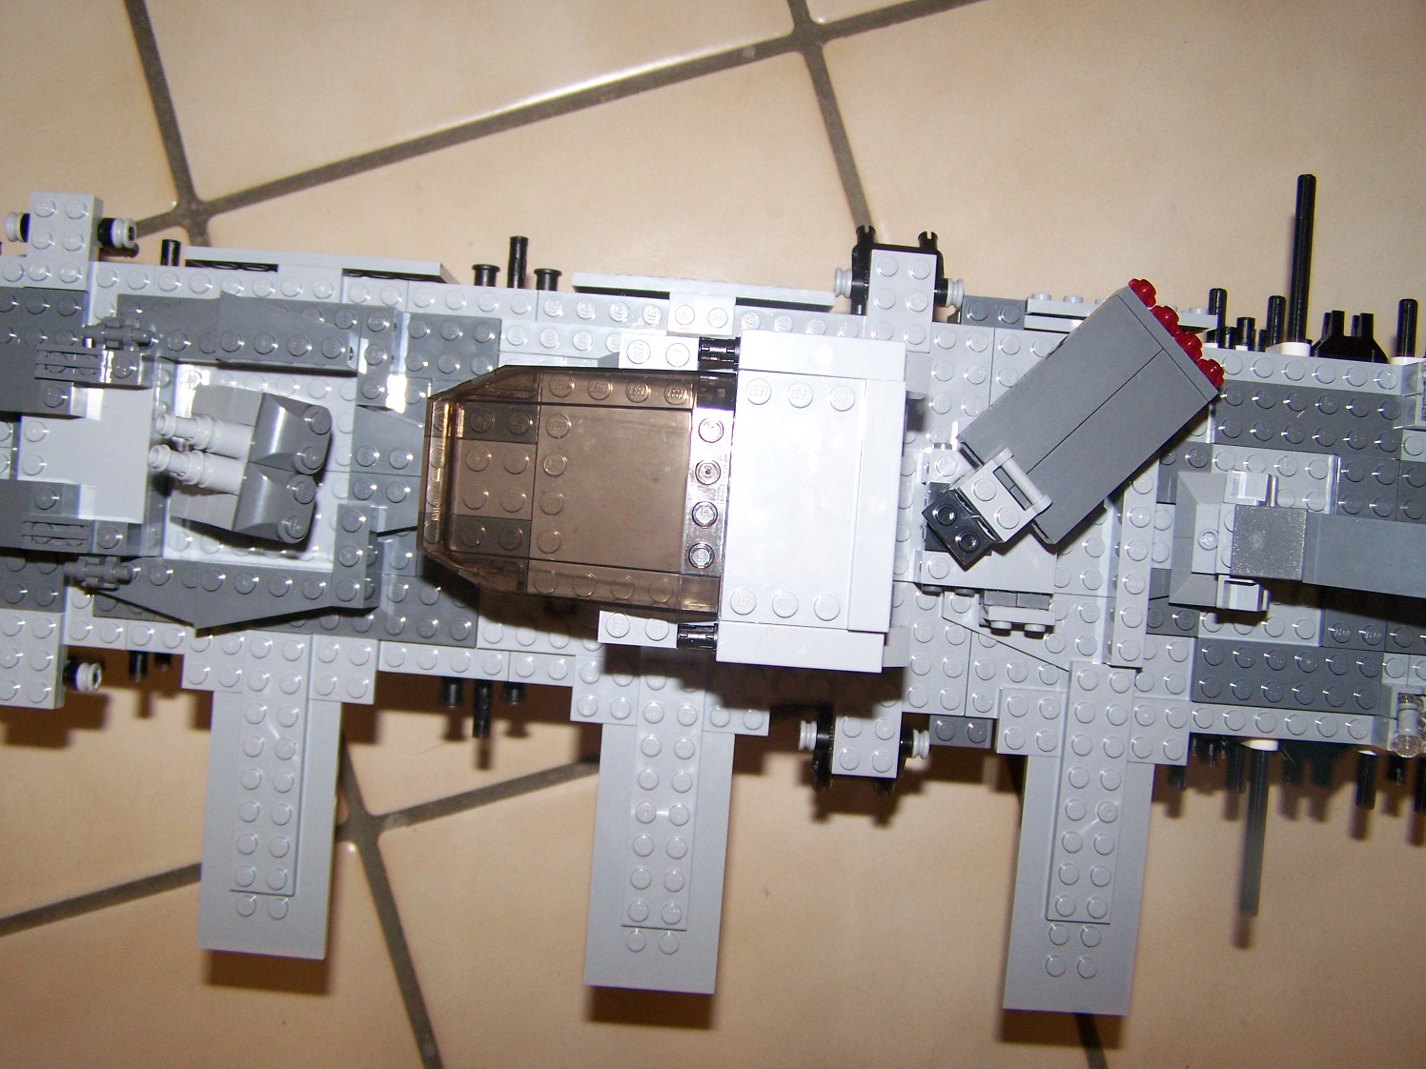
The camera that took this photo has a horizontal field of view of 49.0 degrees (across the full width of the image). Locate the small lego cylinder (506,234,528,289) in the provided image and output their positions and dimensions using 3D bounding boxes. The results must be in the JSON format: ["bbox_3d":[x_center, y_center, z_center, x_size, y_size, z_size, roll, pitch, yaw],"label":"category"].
[{"bbox_3d":[-0.049,-0.067,0.391,0.005,0.005,0.015,4,91,1],"label":"small lego cylinder"}]

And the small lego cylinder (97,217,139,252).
[{"bbox_3d":[-0.149,-0.075,0.391,0.009,0.007,0.007,4,91,0],"label":"small lego cylinder"}]

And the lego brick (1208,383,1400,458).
[{"bbox_3d":[0.147,-0.028,0.387,0.048,0.005,0.016,4,91,0],"label":"lego brick"}]

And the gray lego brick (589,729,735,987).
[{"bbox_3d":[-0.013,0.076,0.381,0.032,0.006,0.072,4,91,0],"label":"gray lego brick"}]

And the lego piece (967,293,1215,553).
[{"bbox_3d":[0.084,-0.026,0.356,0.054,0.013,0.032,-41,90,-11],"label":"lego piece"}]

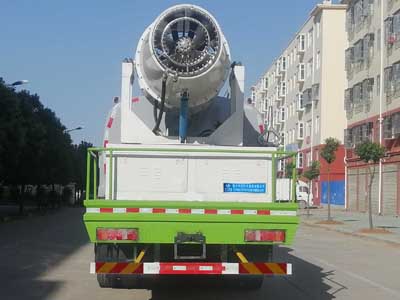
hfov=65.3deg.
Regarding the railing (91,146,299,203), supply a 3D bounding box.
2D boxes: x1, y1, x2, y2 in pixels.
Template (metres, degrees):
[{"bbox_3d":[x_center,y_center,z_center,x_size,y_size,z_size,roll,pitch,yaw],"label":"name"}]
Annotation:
[{"bbox_3d":[-0.097,0.304,3.800,2.380,0.620,0.500,1,-6,-2],"label":"railing"}]

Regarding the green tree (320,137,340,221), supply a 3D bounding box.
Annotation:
[{"bbox_3d":[5.605,1.203,13.400,0.850,3.500,0.850,1,-6,-2],"label":"green tree"}]

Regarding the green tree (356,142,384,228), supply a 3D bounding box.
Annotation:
[{"bbox_3d":[5.704,1.144,10.500,0.980,2.850,0.980,1,-6,-2],"label":"green tree"}]

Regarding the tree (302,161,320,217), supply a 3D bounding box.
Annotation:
[{"bbox_3d":[5.504,1.900,15.400,0.850,2.700,0.850,1,-6,-2],"label":"tree"}]

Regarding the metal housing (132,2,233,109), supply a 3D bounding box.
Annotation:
[{"bbox_3d":[-0.230,-1.318,4.350,1.250,1.250,1.000,1,-9,-5],"label":"metal housing"}]

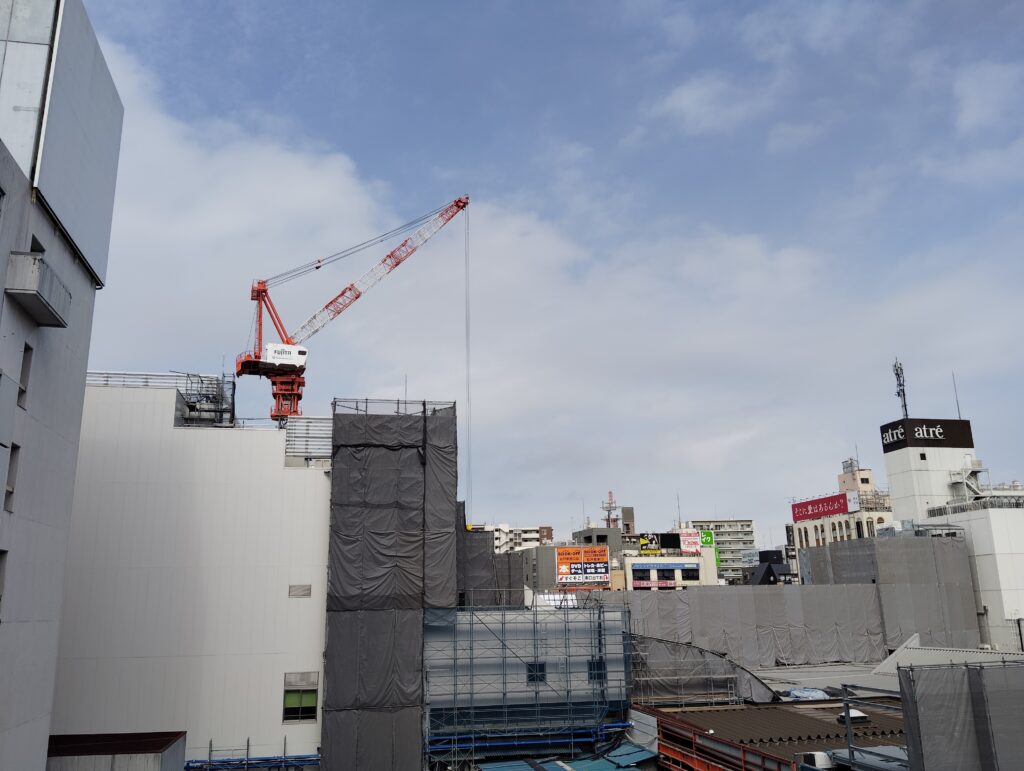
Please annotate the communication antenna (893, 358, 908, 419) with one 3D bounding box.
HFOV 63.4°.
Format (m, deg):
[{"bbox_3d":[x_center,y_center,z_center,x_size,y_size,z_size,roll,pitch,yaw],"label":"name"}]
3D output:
[{"bbox_3d":[48.768,0.532,103.542,1.200,8.150,1.200,2,-15,-12],"label":"communication antenna"}]

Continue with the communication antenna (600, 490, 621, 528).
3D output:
[{"bbox_3d":[22.567,28.701,188.831,3.800,9.610,3.800,2,-15,-12],"label":"communication antenna"}]

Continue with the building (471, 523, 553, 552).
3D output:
[{"bbox_3d":[-0.397,60.527,271.439,25.500,28.000,12.000,2,-15,-12],"label":"building"}]

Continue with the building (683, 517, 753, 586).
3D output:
[{"bbox_3d":[67.886,58.903,274.537,19.500,27.000,12.000,2,-15,-12],"label":"building"}]

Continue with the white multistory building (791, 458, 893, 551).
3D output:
[{"bbox_3d":[67.695,35.053,162.199,12.000,38.520,20.300,2,-15,-12],"label":"white multistory building"}]

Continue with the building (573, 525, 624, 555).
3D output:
[{"bbox_3d":[17.265,43.143,172.309,9.000,27.000,11.000,2,-15,-12],"label":"building"}]

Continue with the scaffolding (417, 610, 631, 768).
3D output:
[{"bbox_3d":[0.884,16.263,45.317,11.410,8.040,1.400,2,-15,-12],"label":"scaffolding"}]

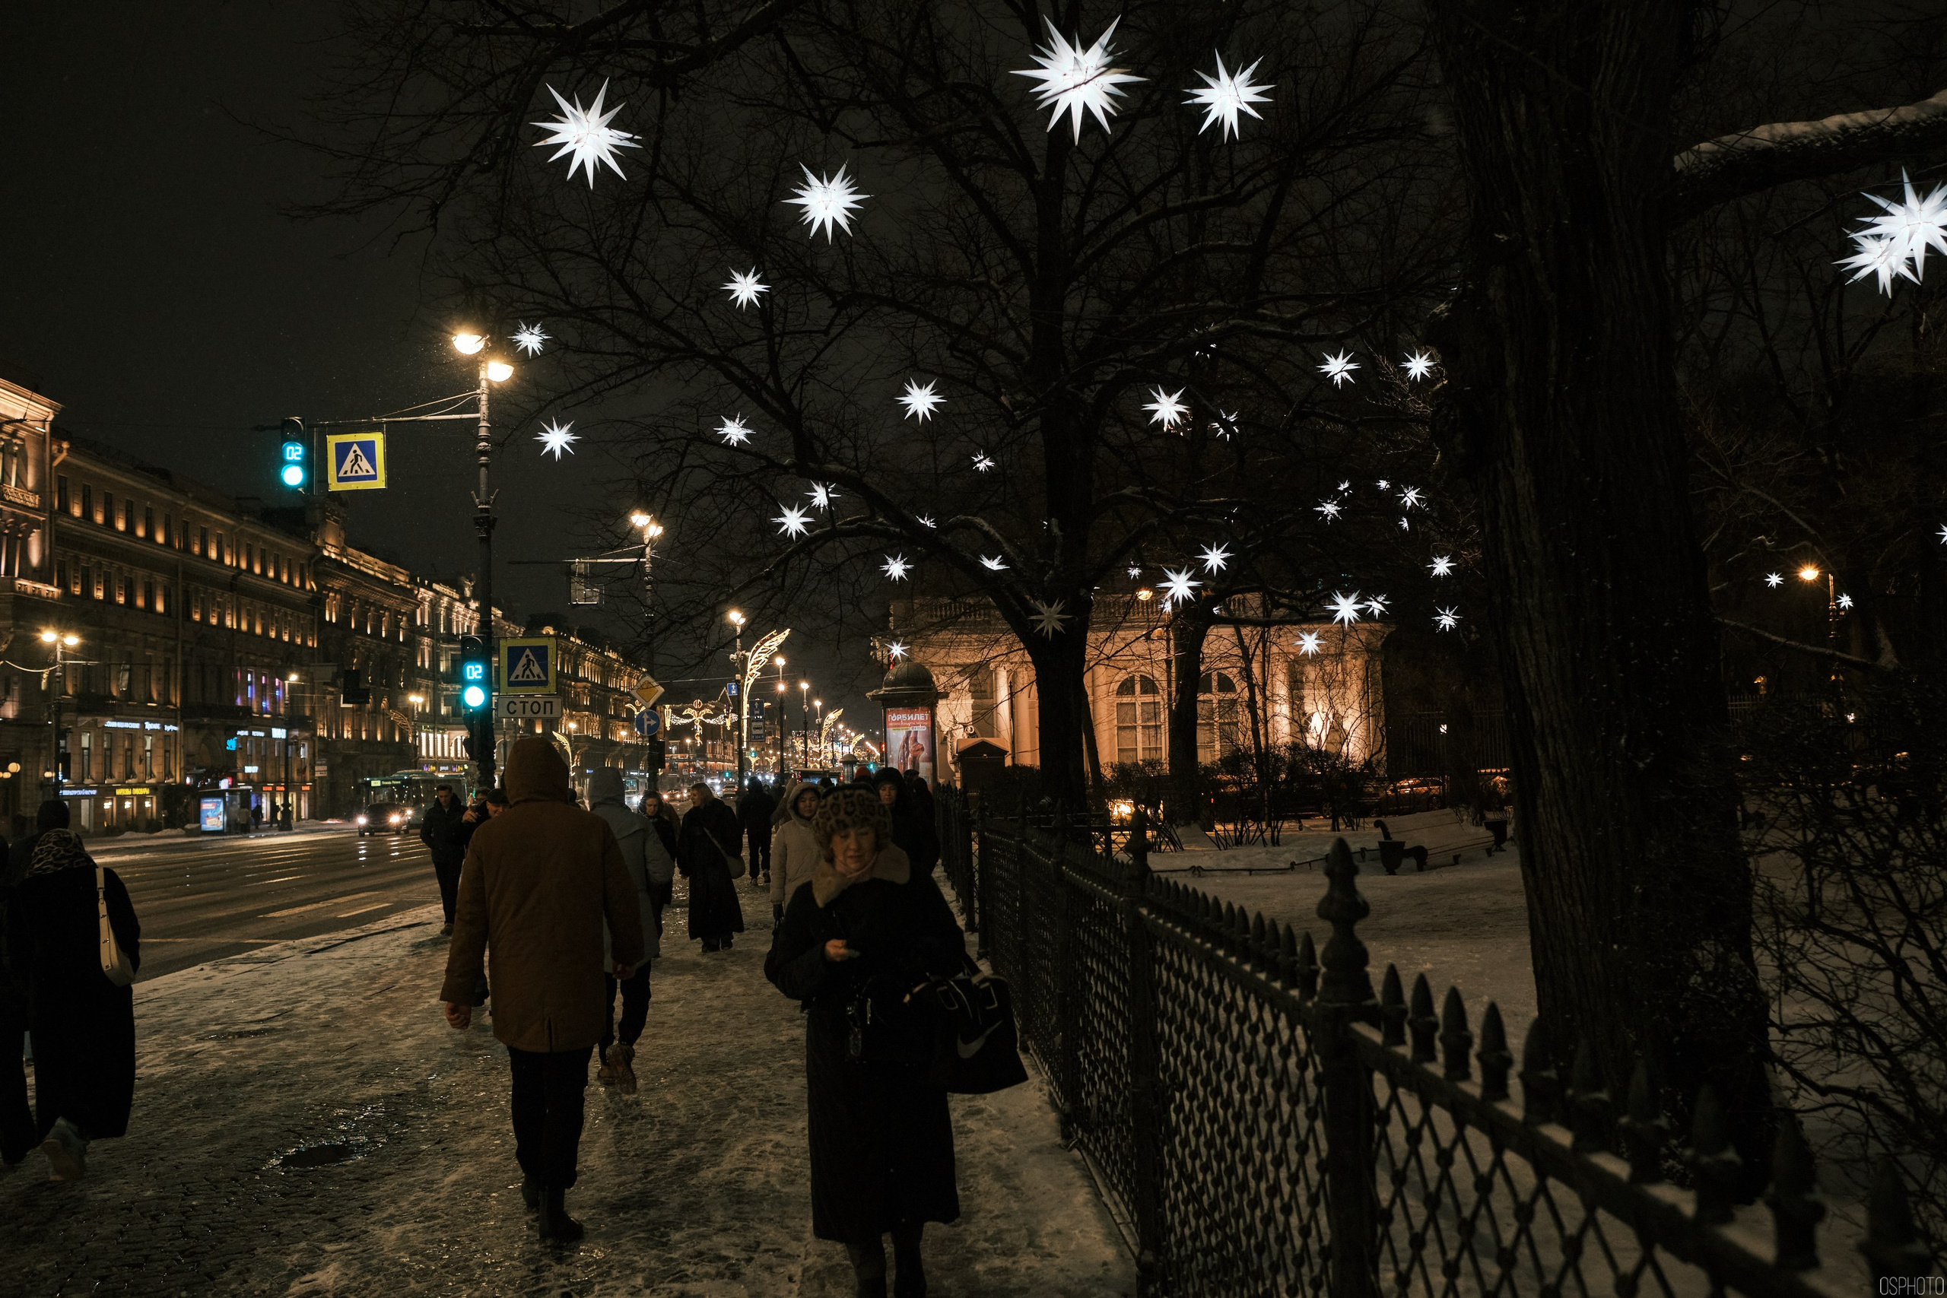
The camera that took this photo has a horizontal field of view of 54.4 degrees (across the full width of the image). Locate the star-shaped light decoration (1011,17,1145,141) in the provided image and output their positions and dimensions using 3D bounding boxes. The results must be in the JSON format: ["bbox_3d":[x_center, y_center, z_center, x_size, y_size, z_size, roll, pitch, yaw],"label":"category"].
[{"bbox_3d":[0.517,-2.827,9.400,0.660,0.630,0.640,-1,-4,3],"label":"star-shaped light decoration"}]

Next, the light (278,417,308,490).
[{"bbox_3d":[-9.689,-2.786,27.000,0.370,1.030,0.320,-1,-4,2],"label":"light"}]

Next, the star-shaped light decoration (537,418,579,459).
[{"bbox_3d":[-6.550,-3.302,29.800,0.660,0.630,0.640,0,-4,-12],"label":"star-shaped light decoration"}]

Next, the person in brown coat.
[{"bbox_3d":[-1.642,1.291,7.268,0.700,1.850,0.500,-1,-4,-3],"label":"person in brown coat"}]

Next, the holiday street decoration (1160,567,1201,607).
[{"bbox_3d":[3.377,-1.005,30.900,0.660,0.630,0.640,-1,-4,6],"label":"holiday street decoration"}]

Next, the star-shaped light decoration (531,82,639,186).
[{"bbox_3d":[-2.546,-3.371,12.400,0.670,0.670,0.670,-1,-4,0],"label":"star-shaped light decoration"}]

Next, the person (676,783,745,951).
[{"bbox_3d":[-2.594,2.168,18.877,0.580,1.630,0.420,-2,-4,6],"label":"person"}]

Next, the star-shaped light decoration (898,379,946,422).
[{"bbox_3d":[-0.801,-3.847,29.300,0.700,0.700,0.700,-1,-4,0],"label":"star-shaped light decoration"}]

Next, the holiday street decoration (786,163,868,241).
[{"bbox_3d":[-1.187,-3.612,15.300,0.660,0.630,0.640,-1,-4,-4],"label":"holiday street decoration"}]

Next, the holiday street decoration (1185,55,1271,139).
[{"bbox_3d":[1.912,-4.139,14.200,0.660,0.630,0.640,-2,-4,8],"label":"holiday street decoration"}]

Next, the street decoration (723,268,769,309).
[{"bbox_3d":[-3.665,-5.805,30.500,0.690,0.690,0.690,-1,-4,0],"label":"street decoration"}]

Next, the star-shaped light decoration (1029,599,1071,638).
[{"bbox_3d":[1.258,-0.498,31.000,0.670,0.670,0.670,-1,-4,0],"label":"star-shaped light decoration"}]

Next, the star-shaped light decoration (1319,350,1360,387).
[{"bbox_3d":[6.185,-4.741,32.000,0.660,0.630,0.640,-2,-4,11],"label":"star-shaped light decoration"}]

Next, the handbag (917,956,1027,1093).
[{"bbox_3d":[-0.007,1.113,5.600,0.370,0.370,0.180,2,-5,-41],"label":"handbag"}]

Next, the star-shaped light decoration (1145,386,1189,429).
[{"bbox_3d":[3.082,-3.844,30.200,0.690,0.690,0.690,-1,-4,0],"label":"star-shaped light decoration"}]

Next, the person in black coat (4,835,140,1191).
[{"bbox_3d":[-4.108,1.584,8.683,0.540,1.560,0.480,-1,-4,0],"label":"person in black coat"}]

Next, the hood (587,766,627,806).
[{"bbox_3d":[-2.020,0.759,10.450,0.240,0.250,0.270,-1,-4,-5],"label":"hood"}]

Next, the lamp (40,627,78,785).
[{"bbox_3d":[-37.566,3.506,77.703,0.650,8.600,2.300,-1,-4,-2],"label":"lamp"}]

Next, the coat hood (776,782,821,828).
[{"bbox_3d":[-1.135,1.029,12.500,0.270,0.290,0.270,0,-4,-9],"label":"coat hood"}]

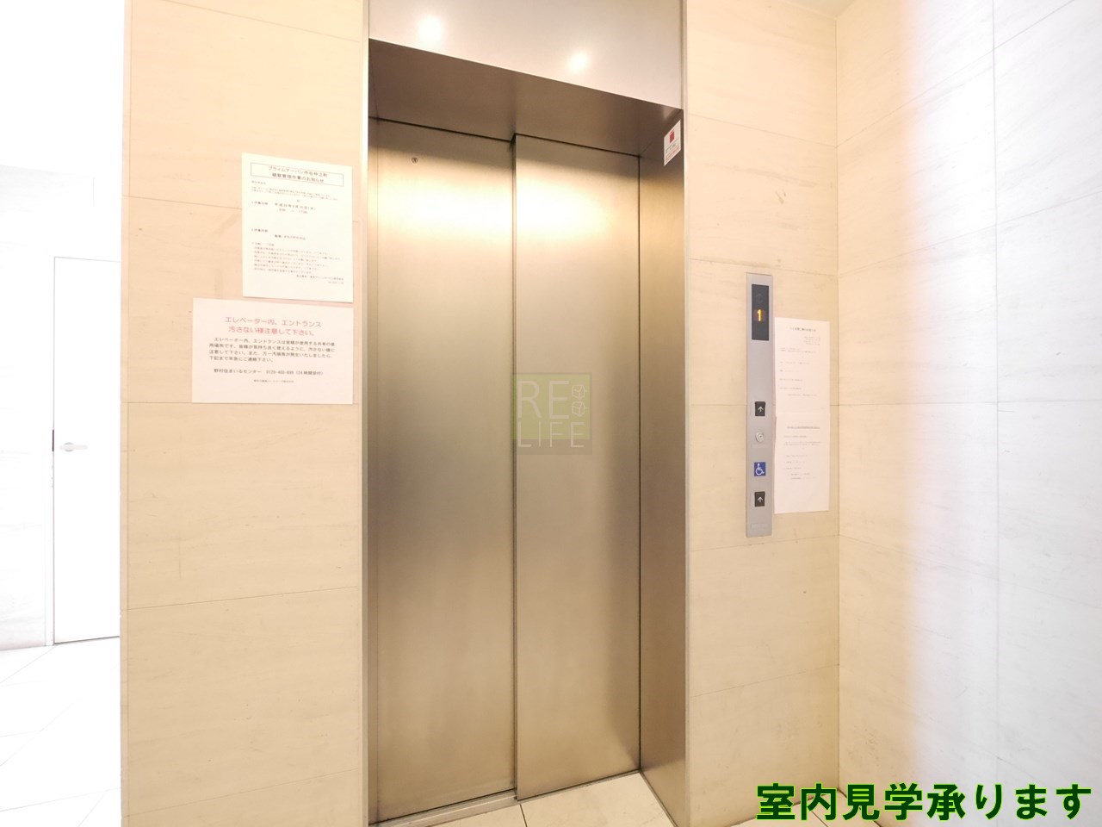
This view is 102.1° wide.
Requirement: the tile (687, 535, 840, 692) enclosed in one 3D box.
[{"bbox_3d":[0.633,0.578,1.309,0.530,0.400,0.020,0,0,-17],"label":"tile"}]

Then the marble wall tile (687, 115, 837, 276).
[{"bbox_3d":[0.630,-0.622,1.315,0.530,0.400,0.020,0,0,-17],"label":"marble wall tile"}]

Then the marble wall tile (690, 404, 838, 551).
[{"bbox_3d":[0.632,0.178,1.311,0.530,0.400,0.020,0,0,-17],"label":"marble wall tile"}]

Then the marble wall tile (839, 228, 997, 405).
[{"bbox_3d":[0.954,-0.224,1.194,0.020,0.400,0.393,0,0,-17],"label":"marble wall tile"}]

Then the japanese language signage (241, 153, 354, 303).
[{"bbox_3d":[-0.536,-0.392,0.949,0.210,0.299,0.005,0,0,-17],"label":"japanese language signage"}]

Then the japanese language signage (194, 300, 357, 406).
[{"bbox_3d":[-0.576,-0.126,0.936,0.298,0.211,0.005,0,0,-17],"label":"japanese language signage"}]

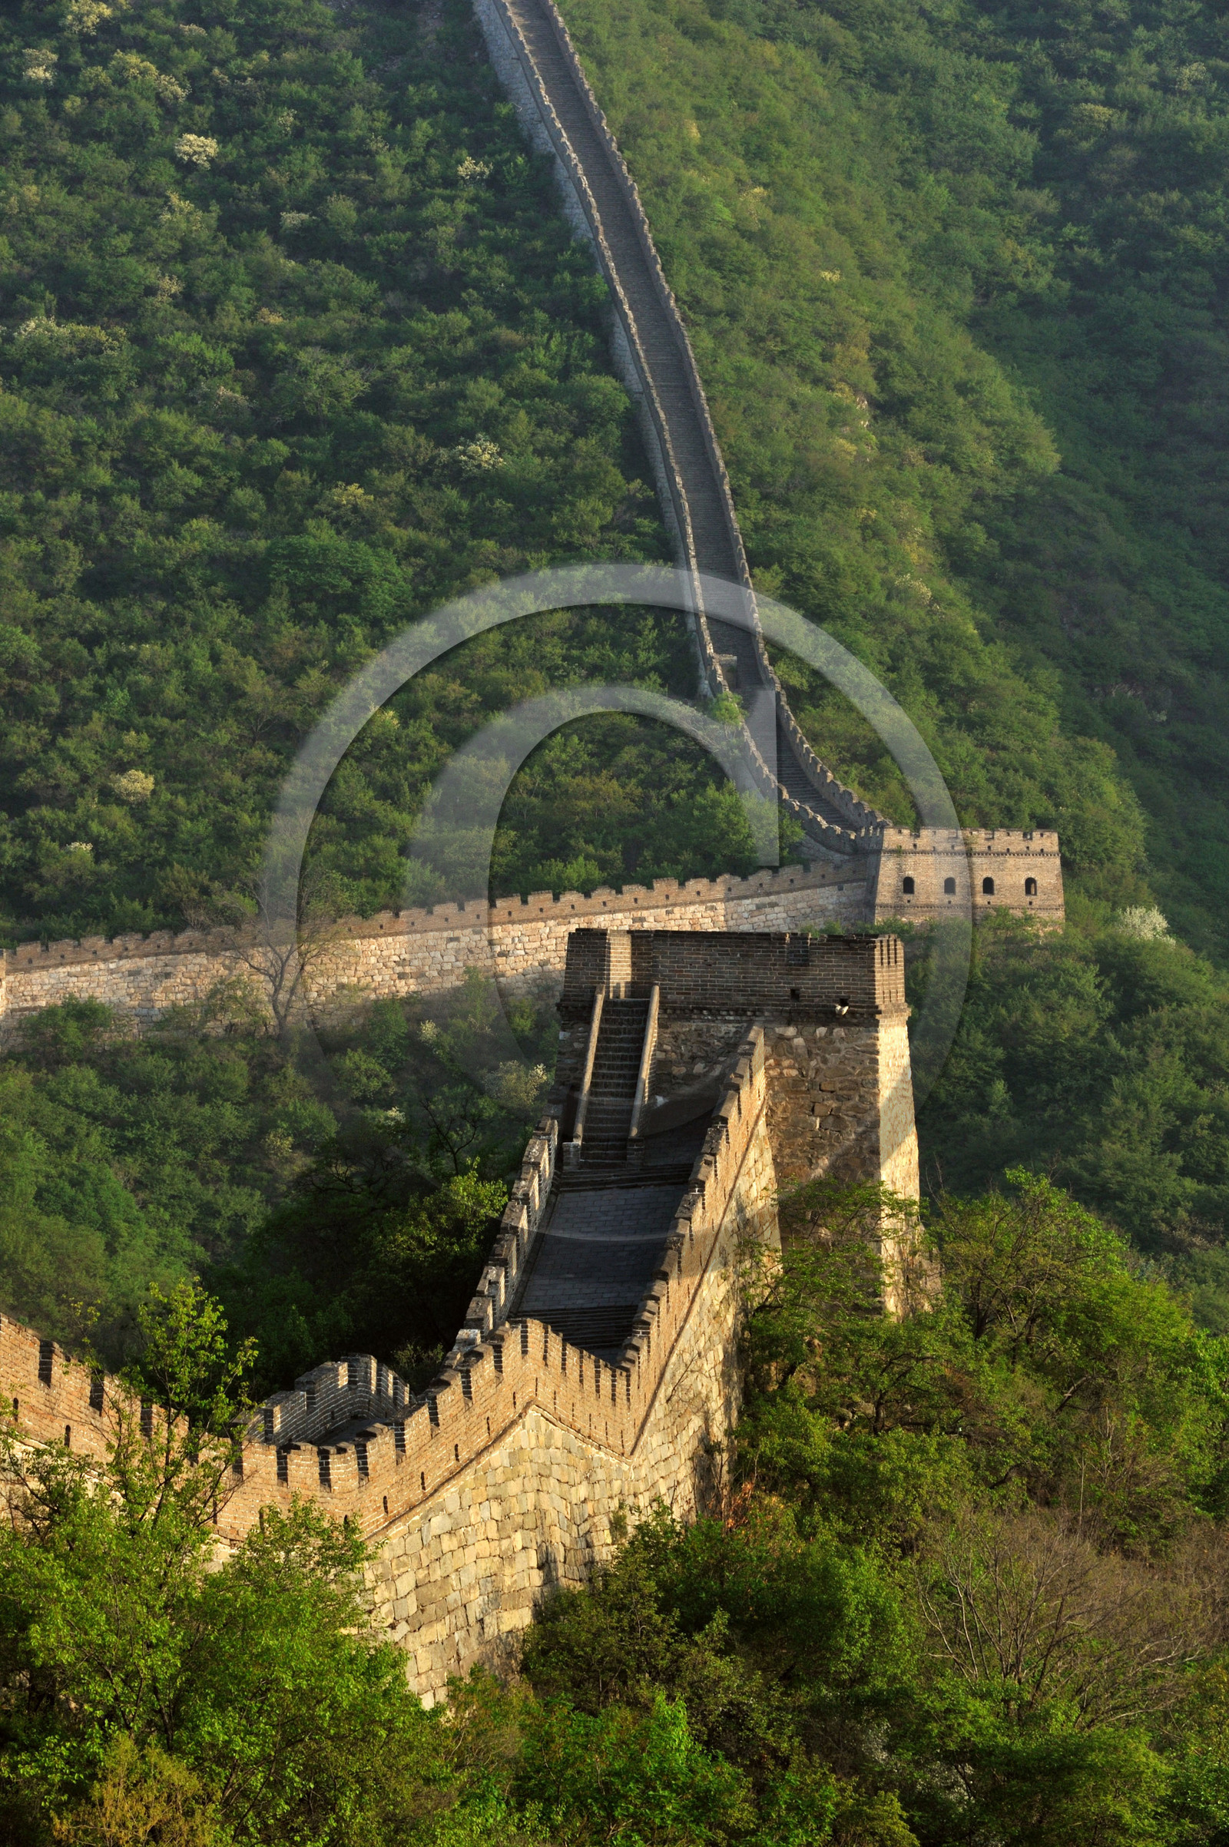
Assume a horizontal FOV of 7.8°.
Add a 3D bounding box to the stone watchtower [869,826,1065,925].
[{"bbox_3d":[23.650,-2.620,620.000,13.200,8.000,10.600,1,0,-10],"label":"stone watchtower"}]

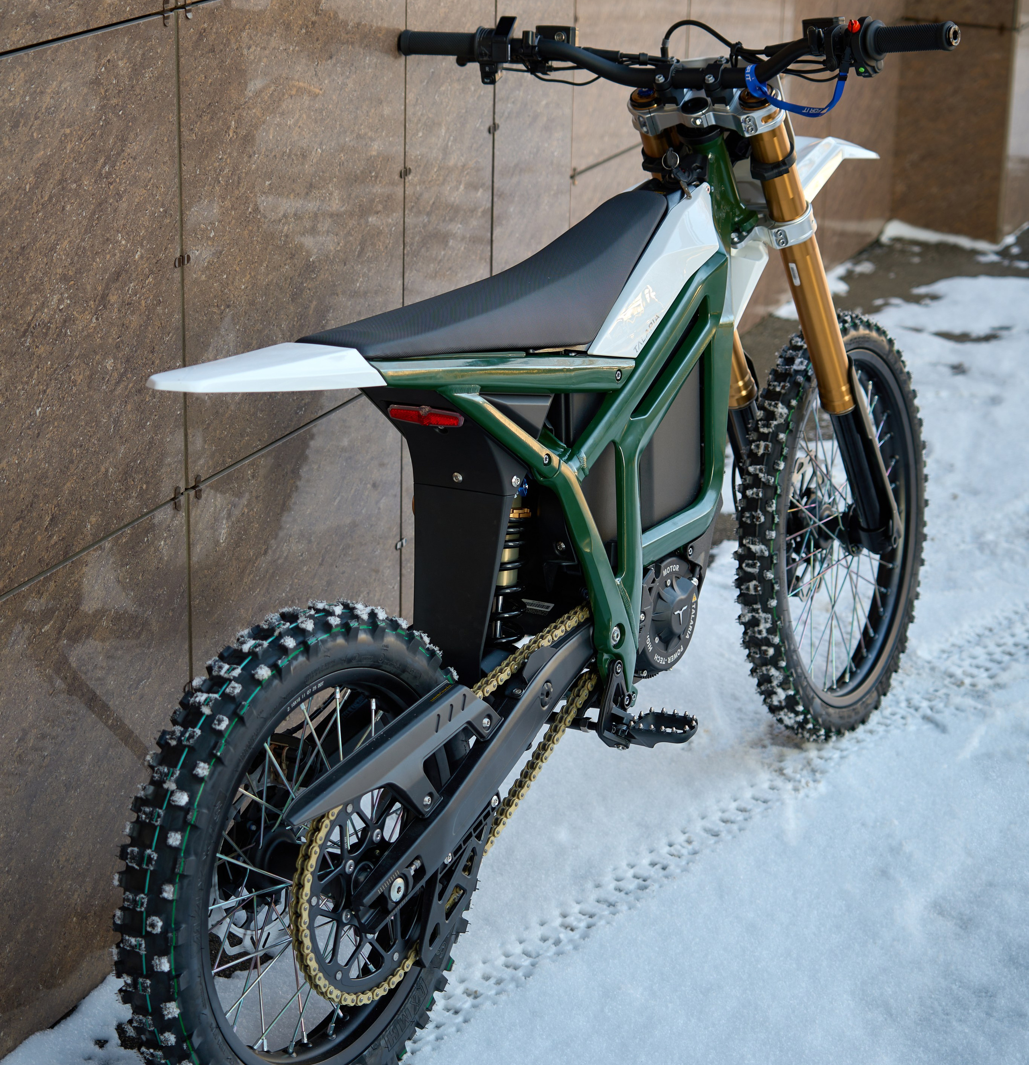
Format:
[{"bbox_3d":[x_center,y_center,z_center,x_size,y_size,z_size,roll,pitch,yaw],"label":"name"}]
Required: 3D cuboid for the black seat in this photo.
[{"bbox_3d":[-0.017,-0.287,3.085,0.185,0.150,0.720,9,21,33],"label":"black seat"}]

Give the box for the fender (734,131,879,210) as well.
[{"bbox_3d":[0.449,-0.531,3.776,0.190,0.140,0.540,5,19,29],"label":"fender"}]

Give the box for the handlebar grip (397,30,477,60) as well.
[{"bbox_3d":[-0.107,-0.672,3.479,0.124,0.037,0.037,7,20,27],"label":"handlebar grip"}]

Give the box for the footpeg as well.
[{"bbox_3d":[0.186,0.248,3.200,0.102,0.035,0.053,9,21,33],"label":"footpeg"}]

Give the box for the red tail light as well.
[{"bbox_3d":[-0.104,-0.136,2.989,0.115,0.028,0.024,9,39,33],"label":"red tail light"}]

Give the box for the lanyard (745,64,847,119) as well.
[{"bbox_3d":[0.360,-0.575,3.305,0.150,0.080,0.055,5,19,29],"label":"lanyard"}]

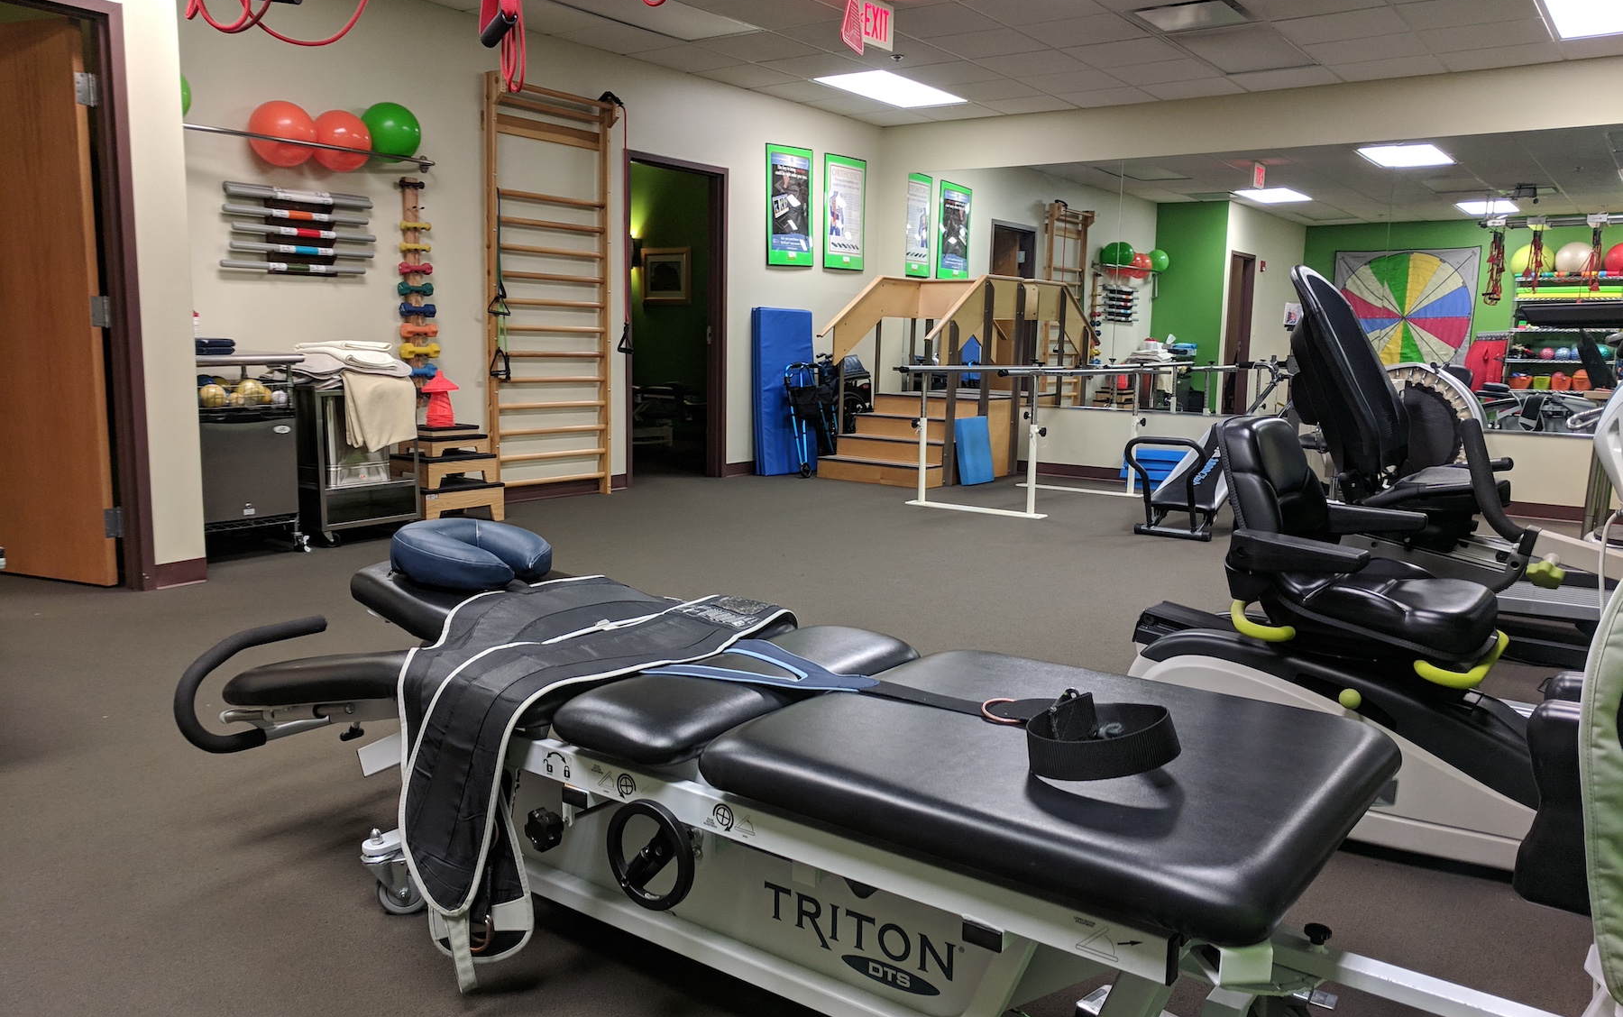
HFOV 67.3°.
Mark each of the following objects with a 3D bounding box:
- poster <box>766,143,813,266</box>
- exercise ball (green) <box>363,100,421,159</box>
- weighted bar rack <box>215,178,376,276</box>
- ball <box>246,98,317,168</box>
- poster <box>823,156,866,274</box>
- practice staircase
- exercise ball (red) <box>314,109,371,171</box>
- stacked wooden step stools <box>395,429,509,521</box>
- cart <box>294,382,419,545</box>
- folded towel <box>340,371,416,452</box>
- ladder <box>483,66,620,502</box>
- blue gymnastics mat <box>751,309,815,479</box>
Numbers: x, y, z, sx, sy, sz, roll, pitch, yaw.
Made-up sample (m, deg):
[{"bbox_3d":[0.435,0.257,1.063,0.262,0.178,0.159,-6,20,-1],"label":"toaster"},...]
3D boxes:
[{"bbox_3d":[-0.151,-2.256,9.136,0.025,0.880,0.570,7,10,35],"label":"poster"},{"bbox_3d":[-2.145,-1.921,6.243,0.295,0.295,0.295,1,8,0],"label":"exercise ball (green)"},{"bbox_3d":[-2.476,-1.344,5.902,0.130,0.410,0.820,7,10,35],"label":"weighted bar rack"},{"bbox_3d":[-2.501,-1.770,5.767,0.303,0.303,0.303,7,10,36],"label":"ball"},{"bbox_3d":[0.272,-2.349,9.720,0.025,0.880,0.570,7,10,35],"label":"poster"},{"bbox_3d":[0.840,-0.995,9.202,1.030,1.510,1.410,7,10,36],"label":"practice staircase"},{"bbox_3d":[-2.297,-1.789,5.944,0.290,0.290,0.290,7,10,35],"label":"exercise ball (red)"},{"bbox_3d":[-2.013,-0.181,6.589,0.455,0.505,0.510,7,10,35],"label":"stacked wooden step stools"},{"bbox_3d":[-2.241,-0.226,5.909,0.370,0.755,0.570,6,10,32],"label":"cart"},{"bbox_3d":[-2.097,-0.470,5.939,0.370,0.390,0.160,-6,11,-43],"label":"folded towel"},{"bbox_3d":[-1.539,-1.254,7.308,0.170,2.450,0.950,7,10,36],"label":"ladder"},{"bbox_3d":[-0.200,-0.880,9.239,0.100,1.220,0.630,3,8,36],"label":"blue gymnastics mat"}]

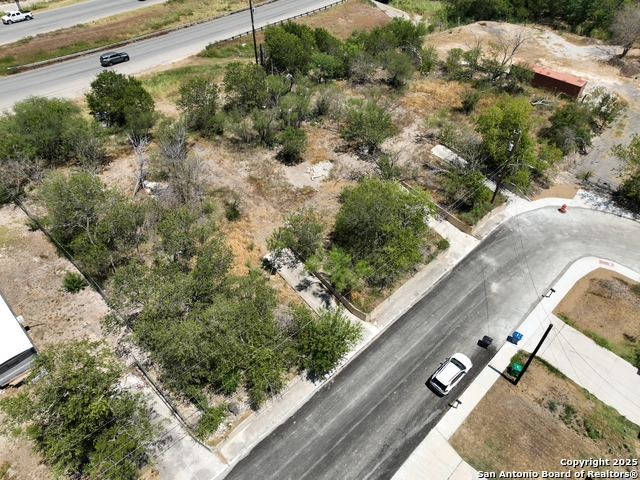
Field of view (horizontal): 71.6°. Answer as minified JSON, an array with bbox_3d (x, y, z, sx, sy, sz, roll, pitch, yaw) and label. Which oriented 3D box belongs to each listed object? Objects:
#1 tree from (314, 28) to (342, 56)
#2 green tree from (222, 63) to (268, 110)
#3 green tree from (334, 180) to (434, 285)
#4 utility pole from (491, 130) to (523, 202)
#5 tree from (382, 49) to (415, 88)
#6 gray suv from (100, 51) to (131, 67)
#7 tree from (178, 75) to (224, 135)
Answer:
[{"bbox_3d":[1.595,-37.075,83.682,5.170,5.922,5.170,0,44,0],"label":"tree"},{"bbox_3d":[-11.976,-24.710,71.564,7.293,6.972,6.741,0,46,0],"label":"green tree"},{"bbox_3d":[6.387,-0.929,45.465,9.400,7.520,10.810,0,44,0],"label":"green tree"},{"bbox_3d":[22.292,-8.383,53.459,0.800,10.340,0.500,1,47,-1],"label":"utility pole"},{"bbox_3d":[13.769,-29.900,77.474,5.056,5.680,4.681,0,46,0],"label":"tree"},{"bbox_3d":[-38.166,-33.738,82.888,4.900,1.750,1.950,-33,54,-30],"label":"gray suv"},{"bbox_3d":[-16.779,-18.529,63.007,6.016,7.708,6.580,0,44,0],"label":"tree"}]

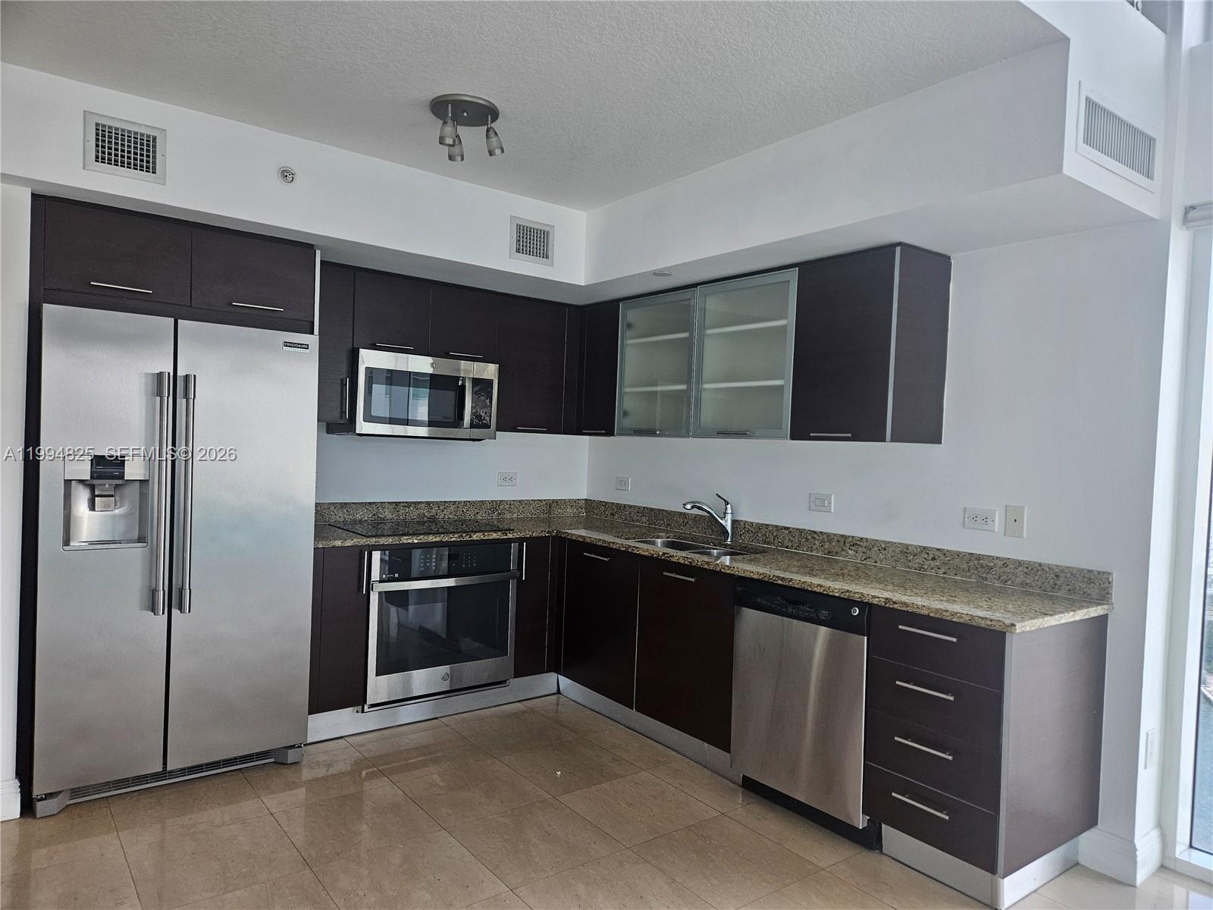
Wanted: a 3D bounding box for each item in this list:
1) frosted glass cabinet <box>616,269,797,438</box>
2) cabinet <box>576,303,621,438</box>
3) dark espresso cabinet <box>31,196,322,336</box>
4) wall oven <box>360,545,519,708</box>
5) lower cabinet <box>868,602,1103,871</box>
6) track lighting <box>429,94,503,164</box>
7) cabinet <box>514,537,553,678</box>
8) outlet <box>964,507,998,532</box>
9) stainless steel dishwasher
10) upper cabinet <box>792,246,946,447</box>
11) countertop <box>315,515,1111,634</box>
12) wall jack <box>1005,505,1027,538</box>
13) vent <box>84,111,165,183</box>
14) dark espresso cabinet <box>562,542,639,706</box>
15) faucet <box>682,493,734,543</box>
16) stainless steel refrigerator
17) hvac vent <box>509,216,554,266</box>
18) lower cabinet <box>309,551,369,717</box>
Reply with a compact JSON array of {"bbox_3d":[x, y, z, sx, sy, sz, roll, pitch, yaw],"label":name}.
[{"bbox_3d":[0.553,-0.436,3.915,0.332,0.716,1.194,2,1,-37],"label":"frosted glass cabinet"},{"bbox_3d":[0.091,-0.469,4.531,0.332,0.727,0.349,2,1,-37],"label":"cabinet"},{"bbox_3d":[-1.792,-0.709,3.345,0.949,0.365,0.679,2,1,-37],"label":"dark espresso cabinet"},{"bbox_3d":[-0.922,0.770,4.028,0.748,0.692,0.630,1,1,-37],"label":"wall oven"},{"bbox_3d":[1.266,0.863,2.692,0.630,0.707,0.475,1,1,-37],"label":"lower cabinet"},{"bbox_3d":[-0.492,-1.122,2.800,0.242,0.160,0.242,2,1,0],"label":"track lighting"},{"bbox_3d":[-0.562,0.762,4.361,0.202,0.708,0.634,2,1,-37],"label":"cabinet"},{"bbox_3d":[1.409,0.243,3.039,0.008,0.081,0.129,1,1,-37],"label":"outlet"},{"bbox_3d":[0.920,0.868,3.100,0.610,0.750,0.609,1,1,-37],"label":"stainless steel dishwasher"},{"bbox_3d":[1.055,-0.418,3.251,0.345,0.739,0.471,1,1,-37],"label":"upper cabinet"},{"bbox_3d":[0.011,0.433,3.299,1.899,0.028,3.015,2,1,-37],"label":"countertop"},{"bbox_3d":[1.482,0.242,2.922,0.008,0.112,0.073,2,1,-37],"label":"wall jack"},{"bbox_3d":[-1.652,-1.053,2.773,0.246,0.195,0.015,1,1,-37],"label":"vent"},{"bbox_3d":[0.210,0.801,4.087,0.620,0.707,0.610,1,1,-37],"label":"dark espresso cabinet"},{"bbox_3d":[0.501,0.308,3.906,0.305,0.241,0.060,2,1,-27],"label":"faucet"},{"bbox_3d":[-1.781,0.371,3.302,0.919,1.767,0.808,1,1,-37],"label":"stainless steel refrigerator"},{"bbox_3d":[-0.348,-1.003,3.795,0.240,0.195,0.020,2,1,-37],"label":"hvac vent"},{"bbox_3d":[-1.359,0.740,3.762,0.258,0.708,0.634,2,1,-37],"label":"lower cabinet"}]

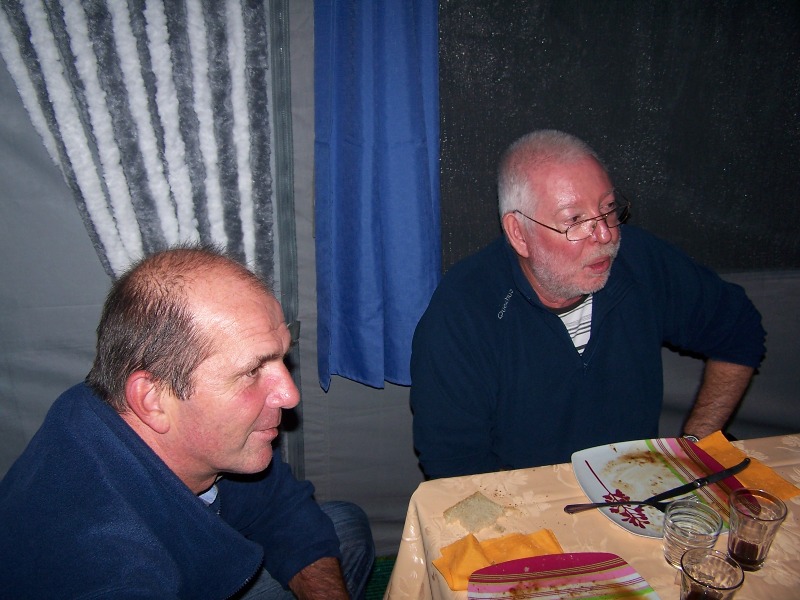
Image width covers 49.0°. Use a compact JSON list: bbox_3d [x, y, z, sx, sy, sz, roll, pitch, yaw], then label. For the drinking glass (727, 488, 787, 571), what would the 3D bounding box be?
[{"bbox_3d":[0.448,0.296,1.116,0.069,0.086,0.069,3,21,0],"label":"drinking glass"}]

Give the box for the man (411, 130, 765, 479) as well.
[{"bbox_3d":[0.307,0.331,1.449,0.620,1.200,0.720,-4,23,-17],"label":"man"}]

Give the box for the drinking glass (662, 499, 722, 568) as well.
[{"bbox_3d":[0.369,0.302,1.117,0.071,0.066,0.071,3,21,0],"label":"drinking glass"}]

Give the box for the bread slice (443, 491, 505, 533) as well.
[{"bbox_3d":[0.101,0.288,1.179,0.062,0.013,0.092,22,28,39],"label":"bread slice"}]

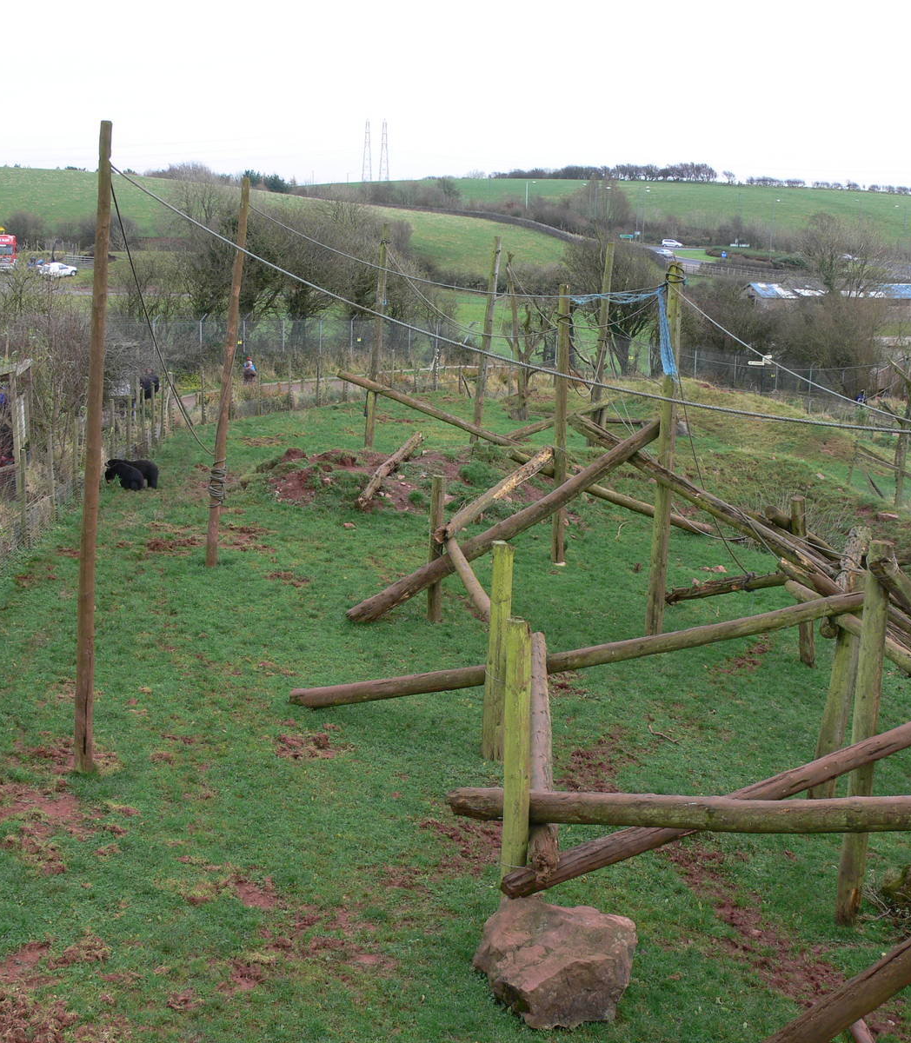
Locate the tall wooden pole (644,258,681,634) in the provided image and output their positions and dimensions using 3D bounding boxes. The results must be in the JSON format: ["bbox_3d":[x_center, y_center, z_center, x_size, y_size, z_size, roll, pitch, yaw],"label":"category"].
[{"bbox_3d":[3.877,-1.204,26.163,0.320,7.039,0.320,1,11,0],"label":"tall wooden pole"}]

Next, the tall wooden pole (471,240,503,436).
[{"bbox_3d":[1.182,-6.813,53.053,0.290,7.712,0.290,7,11,-1],"label":"tall wooden pole"}]

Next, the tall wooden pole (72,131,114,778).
[{"bbox_3d":[-4.788,-0.795,18.667,0.260,8.756,0.260,5,11,-1],"label":"tall wooden pole"}]

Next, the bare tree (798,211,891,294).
[{"bbox_3d":[38.673,-26.124,140.000,9.200,9.300,8.500,4,11,16],"label":"bare tree"}]

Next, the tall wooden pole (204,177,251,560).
[{"bbox_3d":[-5.072,-3.232,31.384,0.270,8.702,0.270,7,11,-1],"label":"tall wooden pole"}]

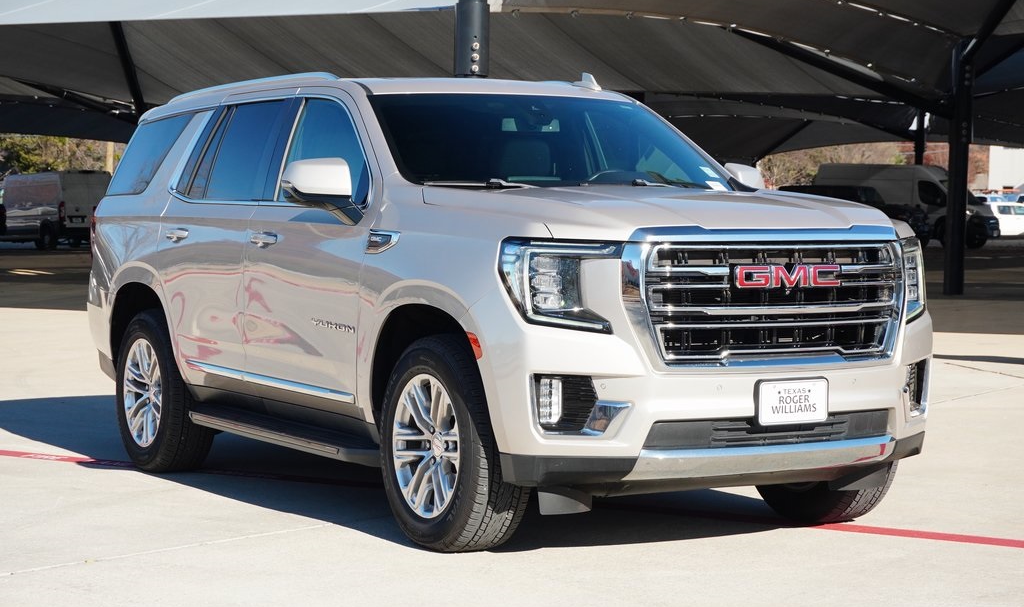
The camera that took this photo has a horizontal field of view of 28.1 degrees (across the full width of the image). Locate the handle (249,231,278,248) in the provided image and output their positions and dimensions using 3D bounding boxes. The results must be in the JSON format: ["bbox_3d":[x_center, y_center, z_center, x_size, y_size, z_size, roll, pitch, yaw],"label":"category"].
[{"bbox_3d":[-1.100,-0.285,9.036,0.060,0.060,0.250,-1,2,-30],"label":"handle"}]

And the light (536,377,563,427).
[{"bbox_3d":[0.135,0.352,7.310,0.090,0.185,0.090,0,2,-22],"label":"light"}]

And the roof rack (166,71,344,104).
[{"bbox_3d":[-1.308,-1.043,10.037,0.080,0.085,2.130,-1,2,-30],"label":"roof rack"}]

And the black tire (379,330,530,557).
[{"bbox_3d":[-0.217,0.534,7.806,0.280,0.825,0.825,-1,2,-30],"label":"black tire"}]

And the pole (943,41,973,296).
[{"bbox_3d":[6.553,-1.986,30.000,0.310,3.713,0.310,2,0,0],"label":"pole"}]

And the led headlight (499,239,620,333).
[{"bbox_3d":[0.174,-0.062,7.227,0.380,0.350,0.280,0,2,-18],"label":"led headlight"}]

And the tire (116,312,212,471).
[{"bbox_3d":[-1.767,0.448,10.456,0.280,0.825,0.825,-1,2,-30],"label":"tire"}]

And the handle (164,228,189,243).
[{"bbox_3d":[-1.632,-0.328,9.926,0.060,0.060,0.235,-1,2,-31],"label":"handle"}]

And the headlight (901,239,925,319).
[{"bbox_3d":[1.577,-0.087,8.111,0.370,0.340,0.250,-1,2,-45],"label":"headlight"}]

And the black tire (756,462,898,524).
[{"bbox_3d":[1.259,0.518,8.792,0.280,0.825,0.835,-1,2,-31],"label":"black tire"}]

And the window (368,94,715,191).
[{"bbox_3d":[0.163,-0.702,8.845,1.580,0.170,0.772,-1,38,-30],"label":"window"}]

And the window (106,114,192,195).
[{"bbox_3d":[-1.911,-0.772,10.740,0.060,0.420,0.940,16,-7,-27],"label":"window"}]

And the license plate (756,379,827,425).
[{"bbox_3d":[1.019,0.356,7.399,0.310,0.160,0.025,-1,2,-30],"label":"license plate"}]

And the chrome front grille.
[{"bbox_3d":[0.978,-0.006,7.554,1.190,0.455,0.130,-1,-3,-31],"label":"chrome front grille"}]

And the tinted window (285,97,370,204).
[{"bbox_3d":[-0.767,-0.665,8.805,0.060,0.510,0.970,17,-7,-30],"label":"tinted window"}]

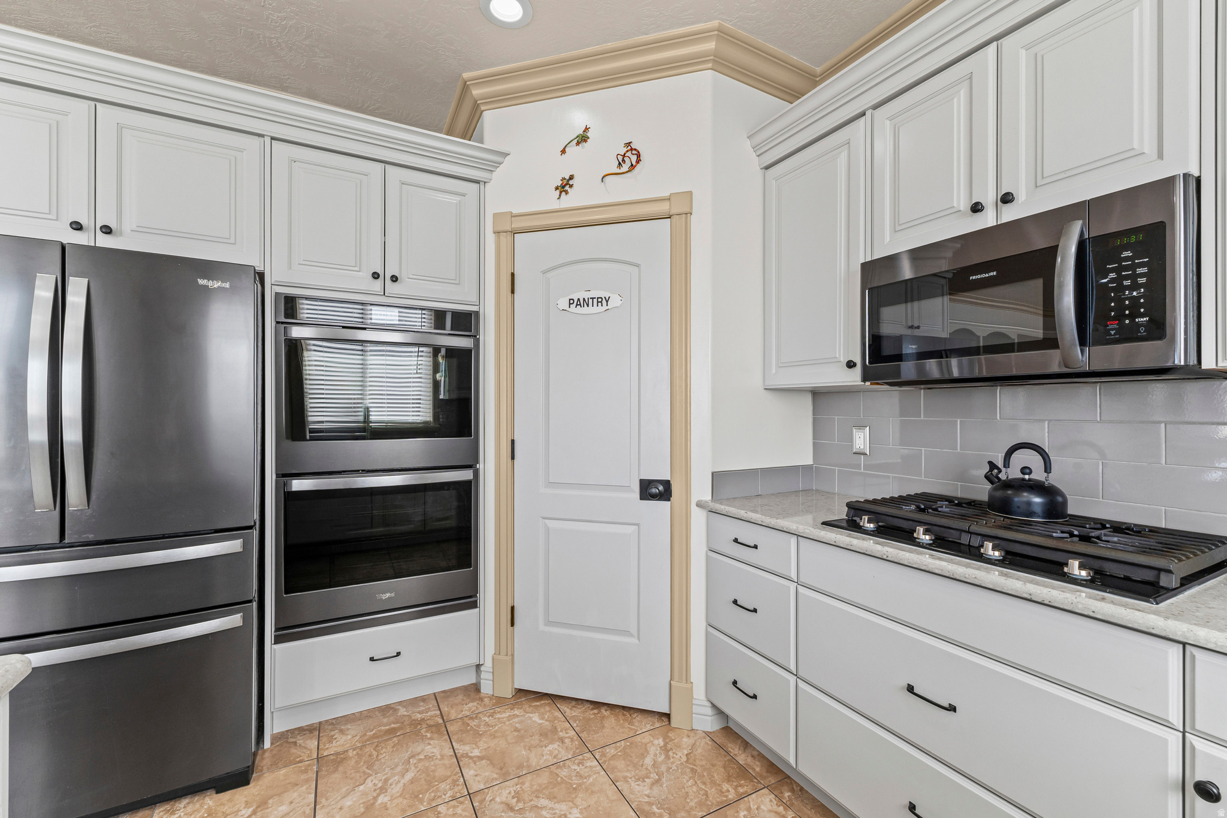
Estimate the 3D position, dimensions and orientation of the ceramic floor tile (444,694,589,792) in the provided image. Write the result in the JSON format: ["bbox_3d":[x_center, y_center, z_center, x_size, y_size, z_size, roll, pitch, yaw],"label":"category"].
[{"bbox_3d":[-0.389,1.285,1.997,0.442,0.012,0.442,0,0,-28],"label":"ceramic floor tile"}]

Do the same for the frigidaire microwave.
[{"bbox_3d":[1.144,-0.278,1.447,0.385,0.419,0.764,0,0,-28],"label":"frigidaire microwave"}]

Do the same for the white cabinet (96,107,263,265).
[{"bbox_3d":[-1.605,-0.760,1.980,0.462,0.490,0.400,0,0,-28],"label":"white cabinet"}]

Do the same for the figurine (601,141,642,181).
[{"bbox_3d":[0.035,-1.024,2.124,0.175,0.152,0.025,0,0,17],"label":"figurine"}]

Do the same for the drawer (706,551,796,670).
[{"bbox_3d":[0.677,0.708,1.940,0.450,0.294,0.454,0,0,-28],"label":"drawer"}]

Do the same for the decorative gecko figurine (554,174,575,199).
[{"bbox_3d":[-0.204,-0.950,2.197,0.090,0.106,0.025,0,0,17],"label":"decorative gecko figurine"}]

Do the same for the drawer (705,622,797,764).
[{"bbox_3d":[0.652,0.997,1.920,0.400,0.291,0.444,0,0,-28],"label":"drawer"}]

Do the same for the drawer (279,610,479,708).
[{"bbox_3d":[-1.039,1.014,2.289,0.771,0.248,0.420,0,0,-28],"label":"drawer"}]

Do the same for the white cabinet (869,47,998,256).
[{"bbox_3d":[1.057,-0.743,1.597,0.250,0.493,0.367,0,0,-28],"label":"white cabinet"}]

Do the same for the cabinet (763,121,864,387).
[{"bbox_3d":[0.882,-0.542,2.010,0.313,0.909,0.471,0,0,-28],"label":"cabinet"}]

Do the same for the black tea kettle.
[{"bbox_3d":[1.170,0.197,1.473,0.176,0.204,0.215,0,0,-9],"label":"black tea kettle"}]

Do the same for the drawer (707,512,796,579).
[{"bbox_3d":[0.655,0.478,1.915,0.400,0.148,0.444,0,0,-28],"label":"drawer"}]

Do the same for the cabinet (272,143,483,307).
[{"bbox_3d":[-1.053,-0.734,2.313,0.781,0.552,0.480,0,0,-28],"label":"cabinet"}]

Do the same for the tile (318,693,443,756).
[{"bbox_3d":[-0.944,1.288,2.089,0.449,0.015,0.255,0,0,-28],"label":"tile"}]

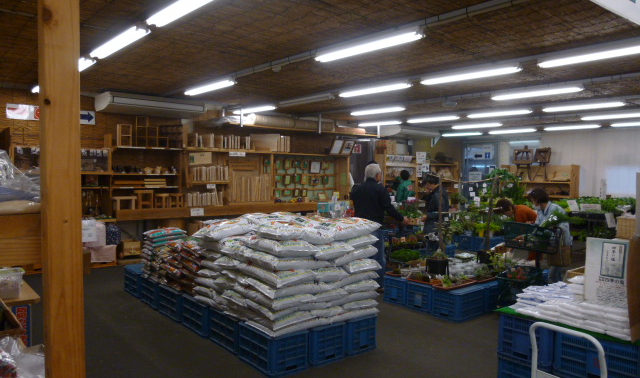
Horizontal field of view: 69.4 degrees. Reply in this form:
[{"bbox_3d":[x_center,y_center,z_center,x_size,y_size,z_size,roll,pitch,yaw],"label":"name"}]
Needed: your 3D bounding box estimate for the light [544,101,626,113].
[{"bbox_3d":[4.159,-1.297,7.354,0.150,0.080,1.210,-1,3,-43],"label":"light"}]

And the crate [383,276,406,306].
[{"bbox_3d":[1.126,1.267,5.887,0.520,0.305,0.365,-1,2,-39],"label":"crate"}]

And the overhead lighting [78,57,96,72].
[{"bbox_3d":[-2.705,-1.342,5.055,0.170,0.100,1.220,-1,3,-43],"label":"overhead lighting"}]

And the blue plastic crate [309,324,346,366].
[{"bbox_3d":[-0.104,1.244,3.935,0.366,0.305,0.523,-1,3,-41],"label":"blue plastic crate"}]

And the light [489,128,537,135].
[{"bbox_3d":[4.628,-1.409,11.208,0.160,0.090,1.230,-2,3,-41],"label":"light"}]

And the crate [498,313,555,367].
[{"bbox_3d":[1.528,0.988,3.213,0.365,0.305,0.520,3,4,45],"label":"crate"}]

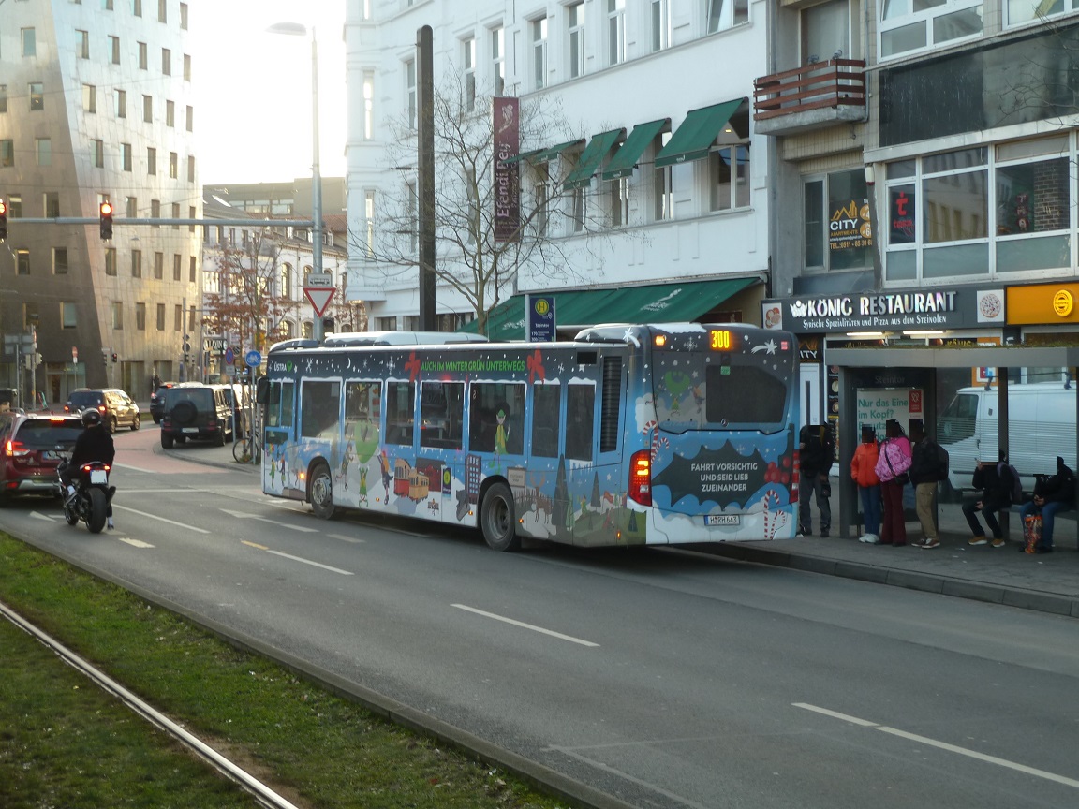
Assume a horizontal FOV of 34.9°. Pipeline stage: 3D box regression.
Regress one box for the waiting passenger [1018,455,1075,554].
[{"bbox_3d":[6.622,1.304,22.300,0.680,1.260,0.520,-1,2,-22],"label":"waiting passenger"}]

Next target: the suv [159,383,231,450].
[{"bbox_3d":[-11.411,0.361,57.174,1.920,1.960,4.750,-1,2,-5],"label":"suv"}]

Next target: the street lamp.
[{"bbox_3d":[-6.512,-4.243,45.144,1.550,11.772,0.420,-1,2,-20],"label":"street lamp"}]

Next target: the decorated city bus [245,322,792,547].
[{"bbox_3d":[-0.850,0.422,26.325,2.560,3.080,12.120,0,1,-31],"label":"decorated city bus"}]

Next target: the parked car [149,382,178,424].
[{"bbox_3d":[-15.209,-0.066,75.977,1.860,1.720,4.500,0,2,22],"label":"parked car"}]

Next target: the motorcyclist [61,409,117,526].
[{"bbox_3d":[-6.575,0.946,25.100,0.640,1.740,0.820,-1,2,-28],"label":"motorcyclist"}]

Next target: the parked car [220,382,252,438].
[{"bbox_3d":[-11.710,0.205,63.175,1.880,1.860,4.600,-1,2,-5],"label":"parked car"}]

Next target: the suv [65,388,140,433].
[{"bbox_3d":[-17.059,0.218,67.178,1.770,1.660,4.250,0,2,5],"label":"suv"}]

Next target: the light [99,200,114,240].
[{"bbox_3d":[-11.118,-4.712,44.000,0.310,0.950,0.330,-1,2,-24],"label":"light"}]

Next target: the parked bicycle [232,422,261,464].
[{"bbox_3d":[-7.206,1.095,45.086,1.750,1.080,0.580,-1,2,-14],"label":"parked bicycle"}]

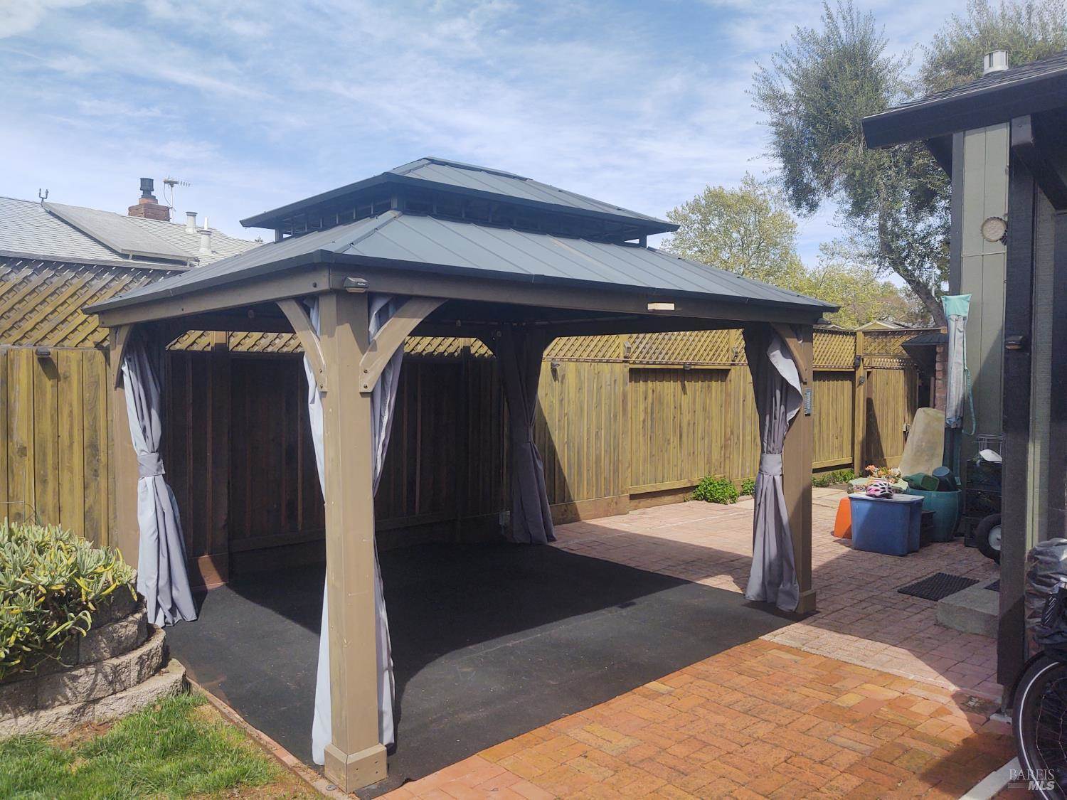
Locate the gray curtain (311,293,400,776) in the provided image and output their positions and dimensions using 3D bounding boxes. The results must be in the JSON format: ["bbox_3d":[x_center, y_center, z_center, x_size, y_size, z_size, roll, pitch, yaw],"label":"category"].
[{"bbox_3d":[-0.771,0.558,3.602,0.280,1.950,0.260,-3,3,-42],"label":"gray curtain"}]

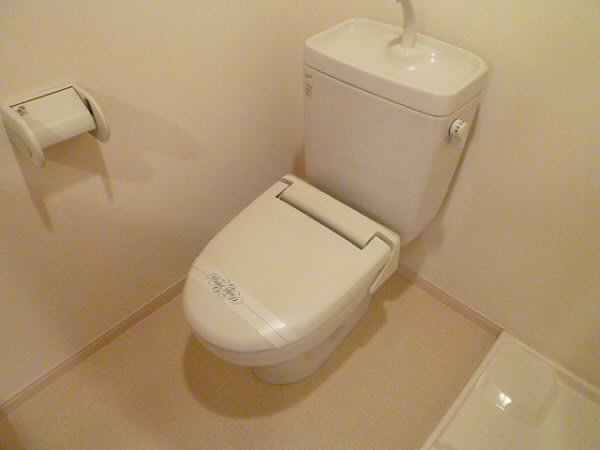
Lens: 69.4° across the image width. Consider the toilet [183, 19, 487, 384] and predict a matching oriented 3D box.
[{"bbox_3d":[0.043,0.041,1.126,0.392,0.837,0.764,33,52,29],"label":"toilet"}]

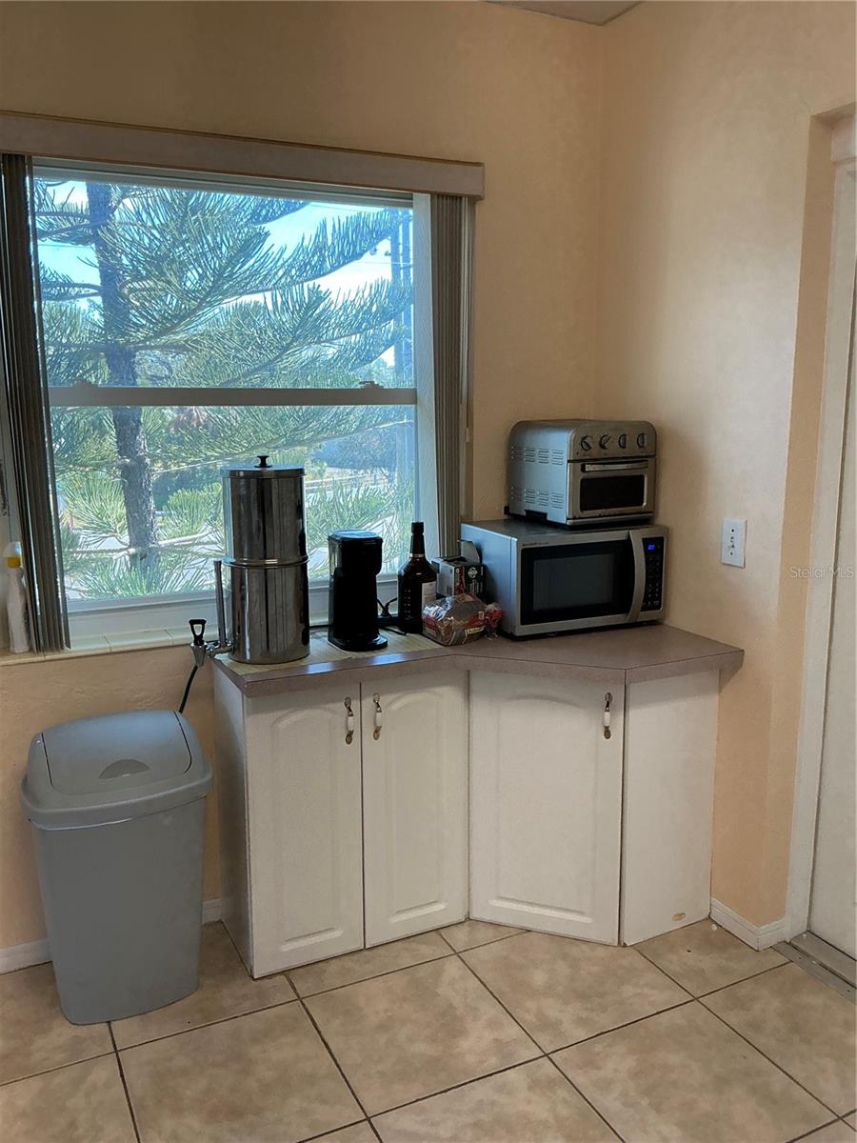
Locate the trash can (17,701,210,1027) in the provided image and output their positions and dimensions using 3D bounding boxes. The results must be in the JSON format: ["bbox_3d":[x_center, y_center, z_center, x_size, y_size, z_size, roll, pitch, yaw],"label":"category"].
[{"bbox_3d":[-0.755,0.690,2.263,0.417,0.707,0.323,-5,11,-25],"label":"trash can"}]

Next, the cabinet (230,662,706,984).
[{"bbox_3d":[0.110,0.612,2.554,1.253,0.746,0.617,-5,11,-25],"label":"cabinet"}]

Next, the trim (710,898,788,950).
[{"bbox_3d":[0.880,0.955,2.541,0.103,0.065,0.181,-5,11,-25],"label":"trim"}]

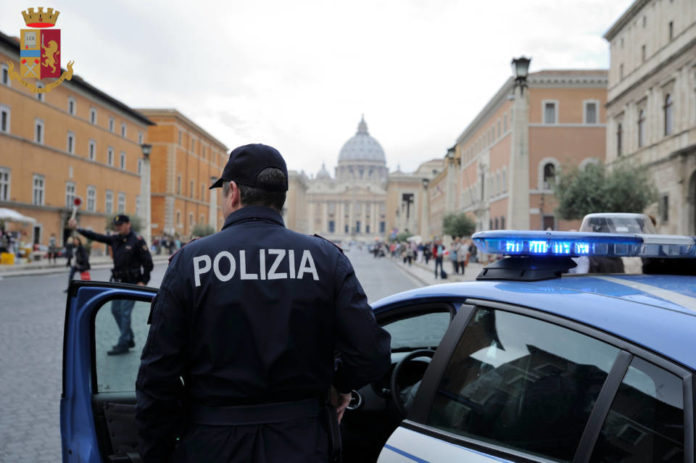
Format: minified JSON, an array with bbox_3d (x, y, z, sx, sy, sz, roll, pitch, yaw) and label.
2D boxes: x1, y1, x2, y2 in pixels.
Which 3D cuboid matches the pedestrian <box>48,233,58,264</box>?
[{"bbox_3d":[-15.243,0.880,35.000,0.550,1.660,0.420,1,-1,6],"label":"pedestrian"}]

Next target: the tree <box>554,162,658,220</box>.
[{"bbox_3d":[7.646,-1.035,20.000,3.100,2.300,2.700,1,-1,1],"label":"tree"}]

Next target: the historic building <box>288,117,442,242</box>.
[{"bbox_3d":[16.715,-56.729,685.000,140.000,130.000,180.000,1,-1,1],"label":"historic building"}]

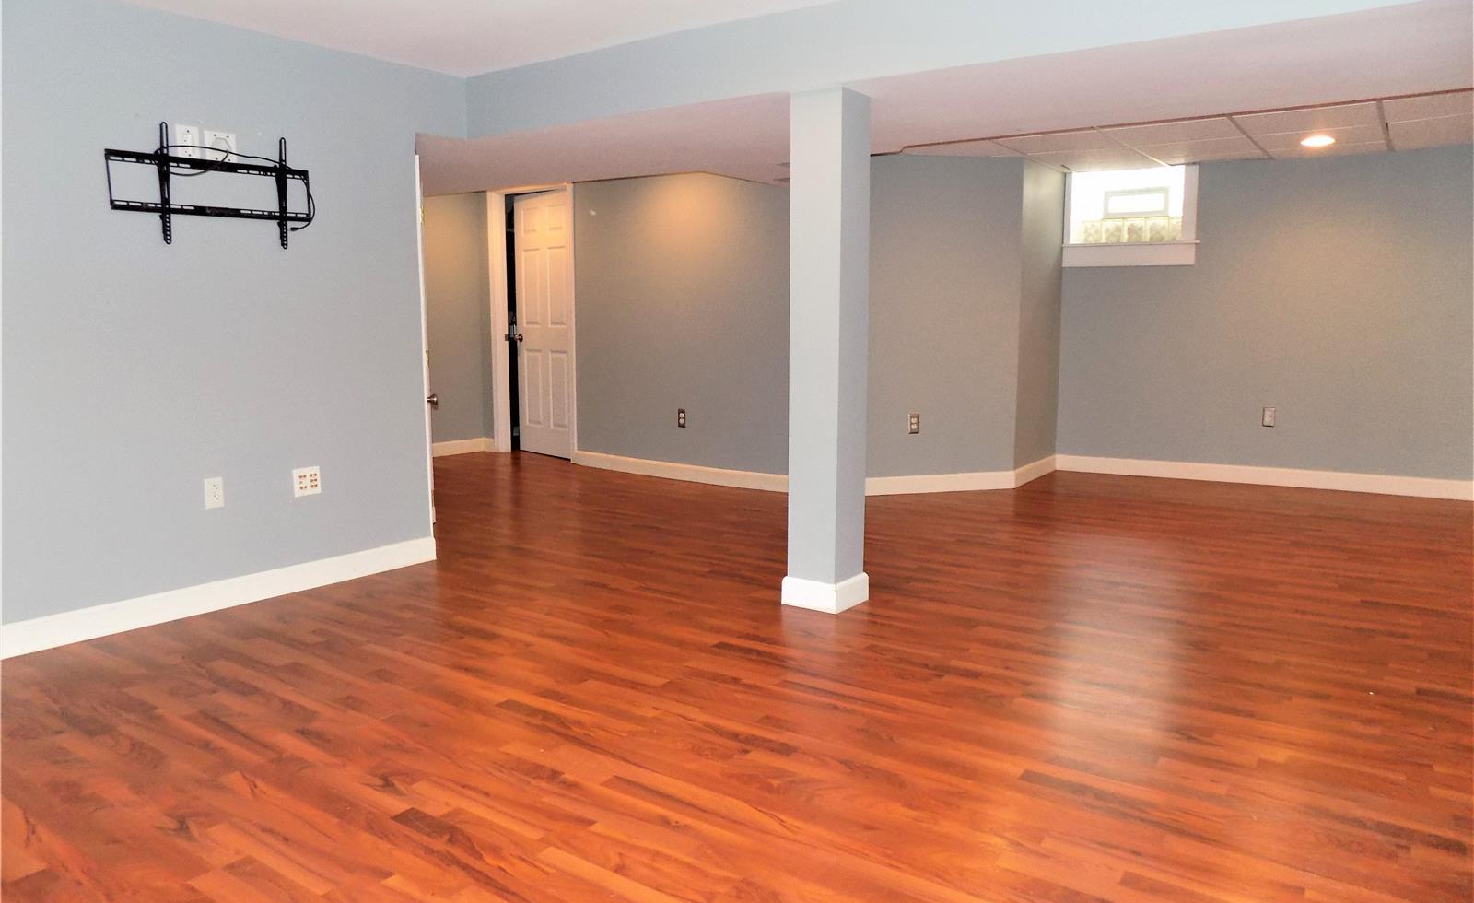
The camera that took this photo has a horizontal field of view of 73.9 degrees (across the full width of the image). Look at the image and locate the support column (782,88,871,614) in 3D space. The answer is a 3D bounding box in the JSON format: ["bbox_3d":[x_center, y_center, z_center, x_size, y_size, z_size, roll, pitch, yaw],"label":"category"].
[{"bbox_3d":[0.343,-0.351,3.667,0.238,1.881,0.240,5,9,33],"label":"support column"}]

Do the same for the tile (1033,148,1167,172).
[{"bbox_3d":[2.346,-1.890,6.333,0.631,0.020,0.866,5,9,33],"label":"tile"}]

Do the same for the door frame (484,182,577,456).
[{"bbox_3d":[-1.581,-0.977,7.623,0.935,2.085,0.160,5,9,34],"label":"door frame"}]

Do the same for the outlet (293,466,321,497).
[{"bbox_3d":[-1.742,0.124,3.975,0.010,0.113,0.114,5,9,36],"label":"outlet"}]

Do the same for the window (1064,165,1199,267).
[{"bbox_3d":[2.725,-1.614,6.791,0.870,0.655,0.120,5,9,32],"label":"window"}]

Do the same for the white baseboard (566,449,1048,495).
[{"bbox_3d":[0.467,0.145,6.774,3.649,0.105,1.287,1,7,6],"label":"white baseboard"}]

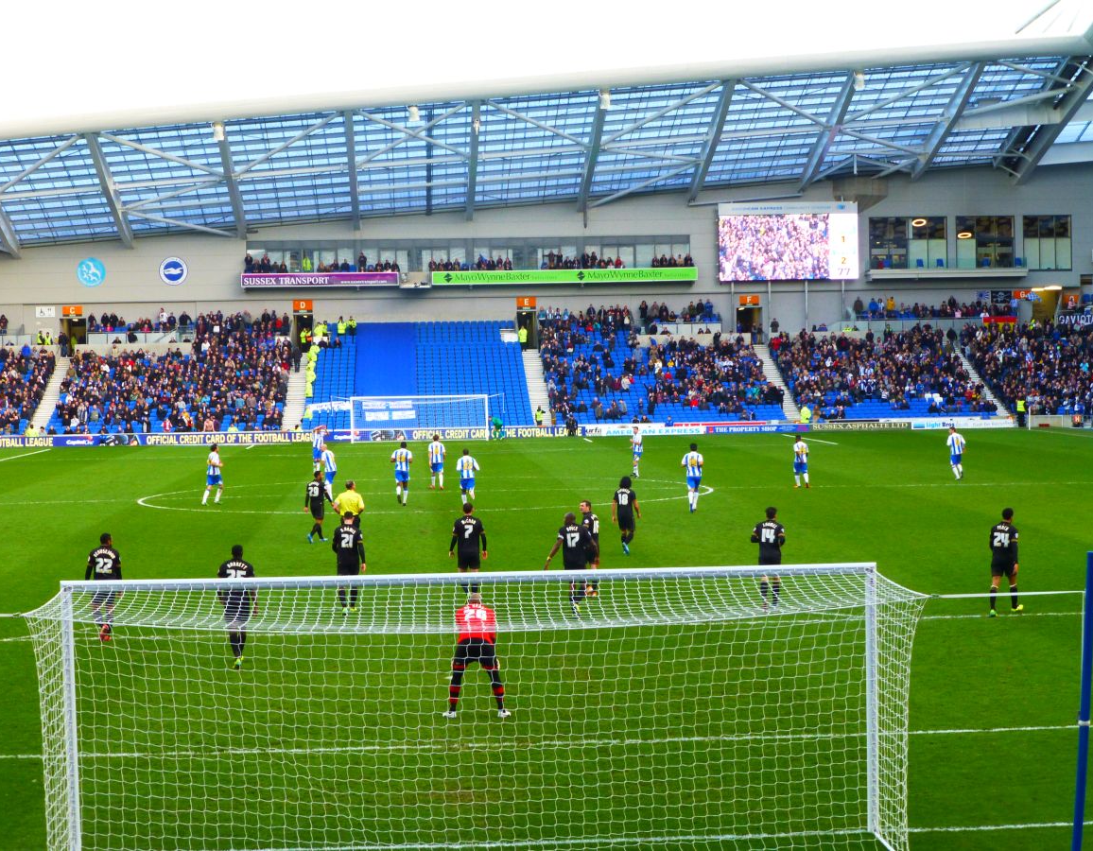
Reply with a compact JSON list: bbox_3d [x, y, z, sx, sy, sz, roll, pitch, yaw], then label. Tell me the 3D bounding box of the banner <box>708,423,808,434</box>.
[{"bbox_3d":[12.162,0.200,132.715,5.893,0.509,0.140,-1,2,-3],"label":"banner"}]

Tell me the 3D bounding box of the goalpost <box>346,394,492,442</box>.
[{"bbox_3d":[-7.079,-0.393,127.760,7.560,2.560,1.800,-1,2,-3],"label":"goalpost"}]

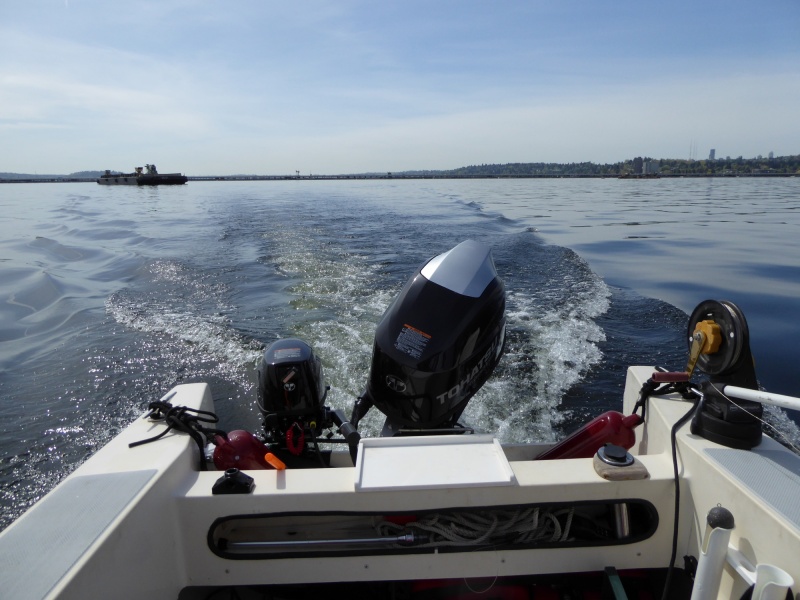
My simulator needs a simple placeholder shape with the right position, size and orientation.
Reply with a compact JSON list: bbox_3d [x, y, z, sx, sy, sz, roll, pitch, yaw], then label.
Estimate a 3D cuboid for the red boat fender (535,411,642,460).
[{"bbox_3d":[0.690,0.615,2.263,0.580,0.165,0.165,-39,10,19],"label":"red boat fender"}]

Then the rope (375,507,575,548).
[{"bbox_3d":[0.270,0.807,2.096,0.720,0.130,0.180,-1,9,-3],"label":"rope"}]

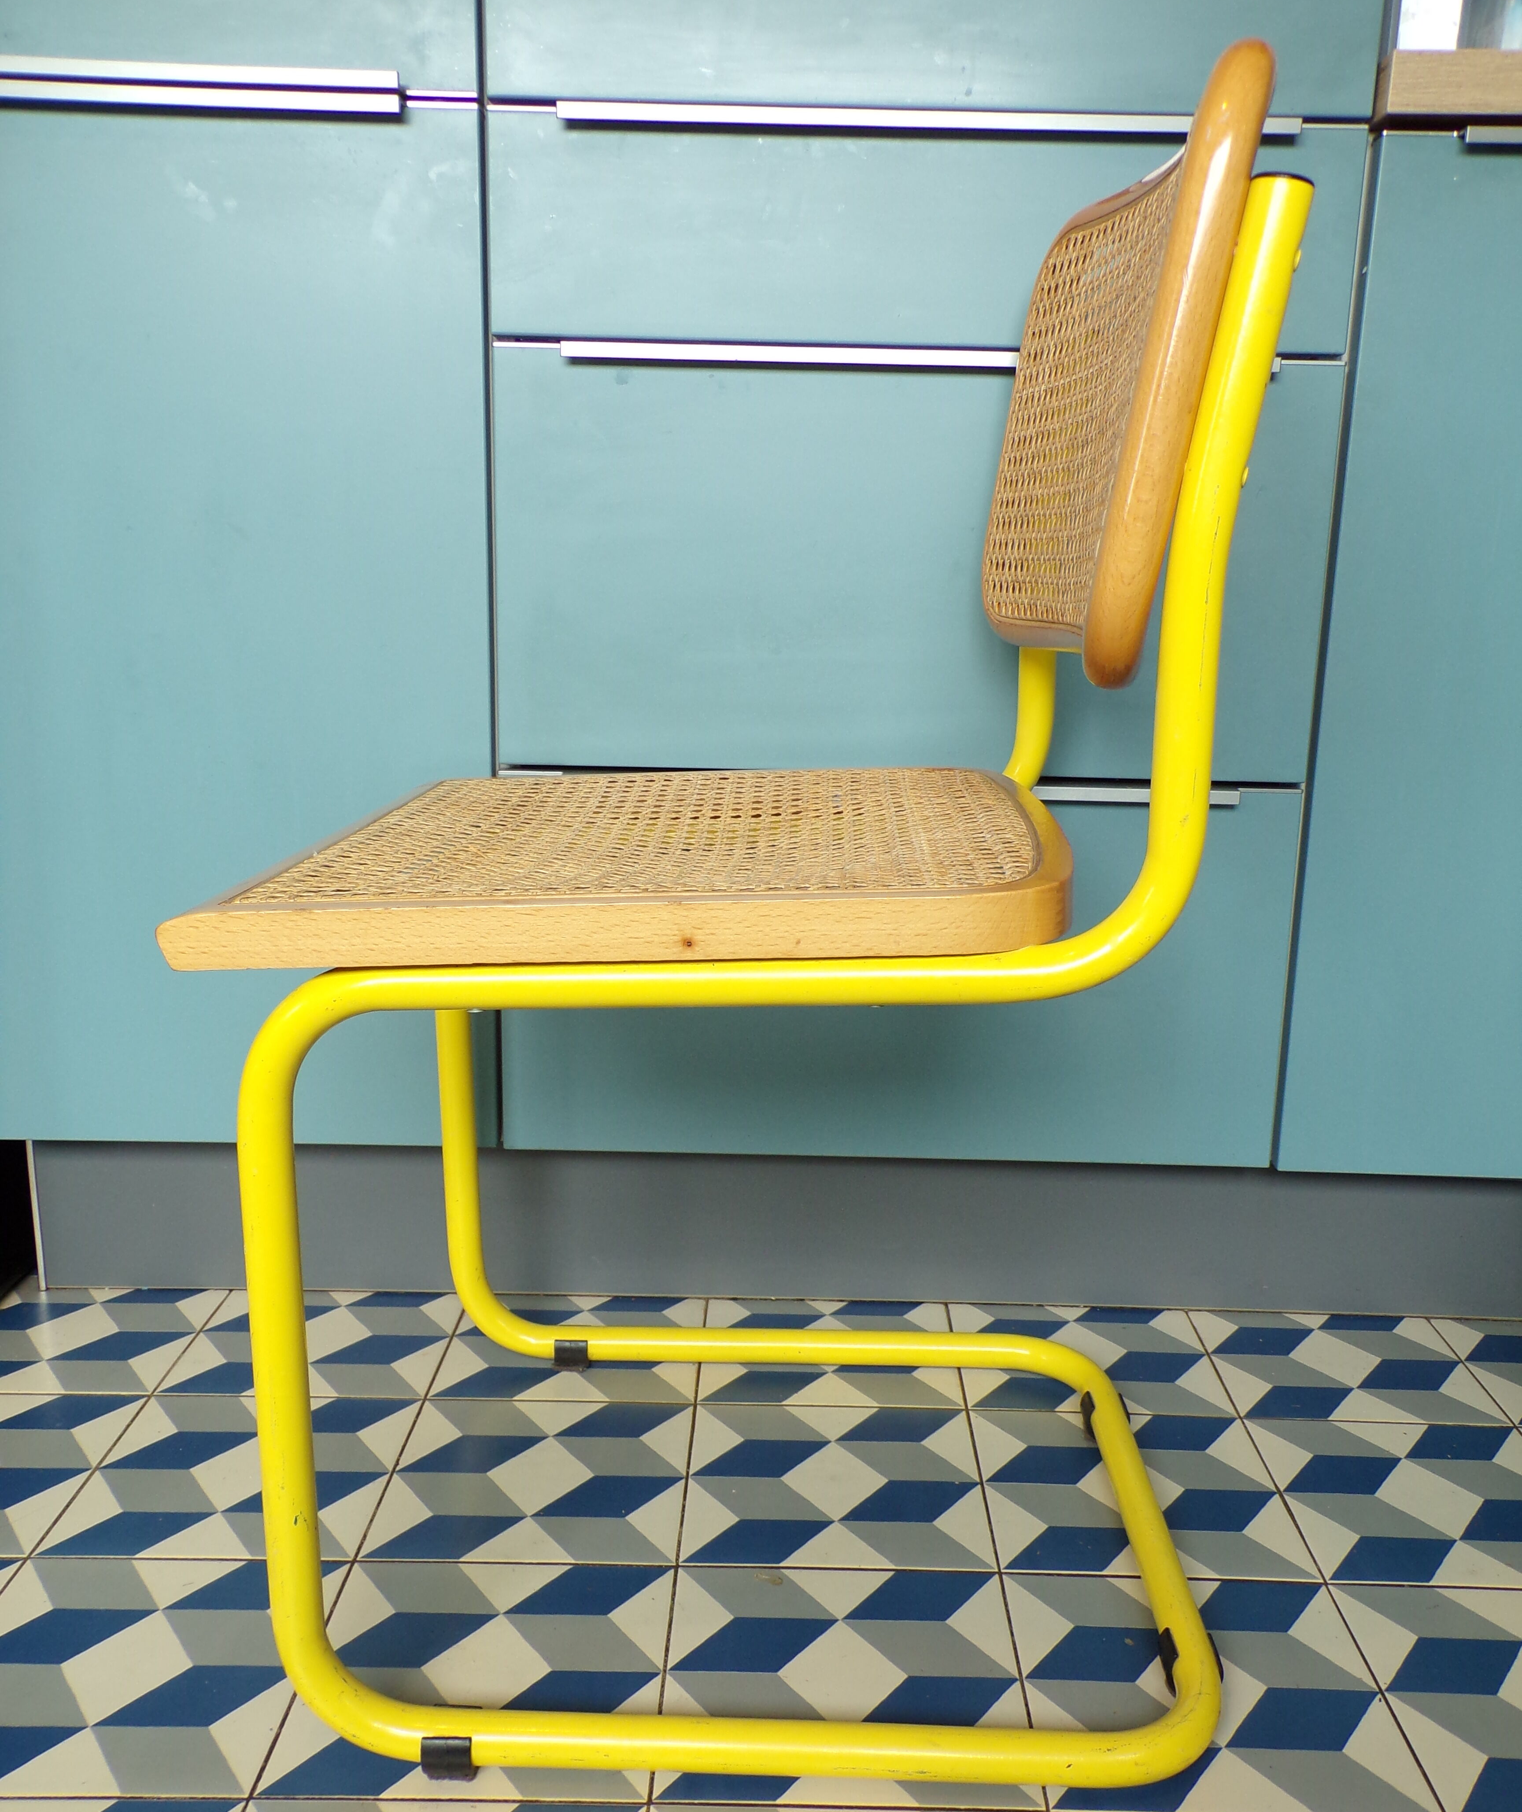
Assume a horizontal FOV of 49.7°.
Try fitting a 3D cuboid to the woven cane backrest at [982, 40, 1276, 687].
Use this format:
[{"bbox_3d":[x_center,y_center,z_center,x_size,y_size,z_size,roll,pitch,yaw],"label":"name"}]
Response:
[{"bbox_3d":[0.198,-0.271,0.915,0.065,0.270,0.470,11,12,-2],"label":"woven cane backrest"}]

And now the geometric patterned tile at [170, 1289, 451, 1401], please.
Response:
[{"bbox_3d":[-0.347,0.349,1.311,0.200,0.010,0.195,1,12,1],"label":"geometric patterned tile"}]

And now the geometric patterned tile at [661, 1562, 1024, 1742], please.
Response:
[{"bbox_3d":[0.046,0.435,0.915,0.200,0.010,0.200,1,12,1],"label":"geometric patterned tile"}]

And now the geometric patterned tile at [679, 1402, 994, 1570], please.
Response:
[{"bbox_3d":[0.049,0.395,1.111,0.200,0.010,0.200,1,12,1],"label":"geometric patterned tile"}]

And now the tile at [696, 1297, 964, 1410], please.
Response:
[{"bbox_3d":[0.052,0.355,1.305,0.199,0.010,0.192,1,12,1],"label":"tile"}]

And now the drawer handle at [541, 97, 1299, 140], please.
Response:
[{"bbox_3d":[0.113,-0.534,1.119,0.501,0.015,0.026,1,12,1],"label":"drawer handle"}]

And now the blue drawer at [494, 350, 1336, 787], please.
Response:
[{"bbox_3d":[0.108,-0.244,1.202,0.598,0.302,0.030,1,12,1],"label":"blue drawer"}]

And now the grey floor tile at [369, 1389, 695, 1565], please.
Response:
[{"bbox_3d":[-0.151,0.391,1.114,0.199,0.010,0.199,1,12,1],"label":"grey floor tile"}]

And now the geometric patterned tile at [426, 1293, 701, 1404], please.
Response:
[{"bbox_3d":[-0.148,0.351,1.307,0.199,0.010,0.192,1,12,1],"label":"geometric patterned tile"}]

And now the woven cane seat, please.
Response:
[{"bbox_3d":[-0.046,-0.036,0.958,0.435,0.036,0.475,-1,11,1],"label":"woven cane seat"}]

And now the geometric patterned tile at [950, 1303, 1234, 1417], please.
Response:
[{"bbox_3d":[0.252,0.360,1.303,0.199,0.010,0.192,1,12,1],"label":"geometric patterned tile"}]

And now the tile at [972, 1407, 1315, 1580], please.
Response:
[{"bbox_3d":[0.249,0.399,1.108,0.200,0.010,0.200,1,12,1],"label":"tile"}]

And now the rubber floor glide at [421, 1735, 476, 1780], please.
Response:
[{"bbox_3d":[-0.158,0.428,0.843,0.026,0.027,0.035,1,12,1],"label":"rubber floor glide"}]

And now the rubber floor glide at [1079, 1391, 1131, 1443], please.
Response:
[{"bbox_3d":[0.251,0.364,1.183,0.035,0.027,0.029,1,12,1],"label":"rubber floor glide"}]

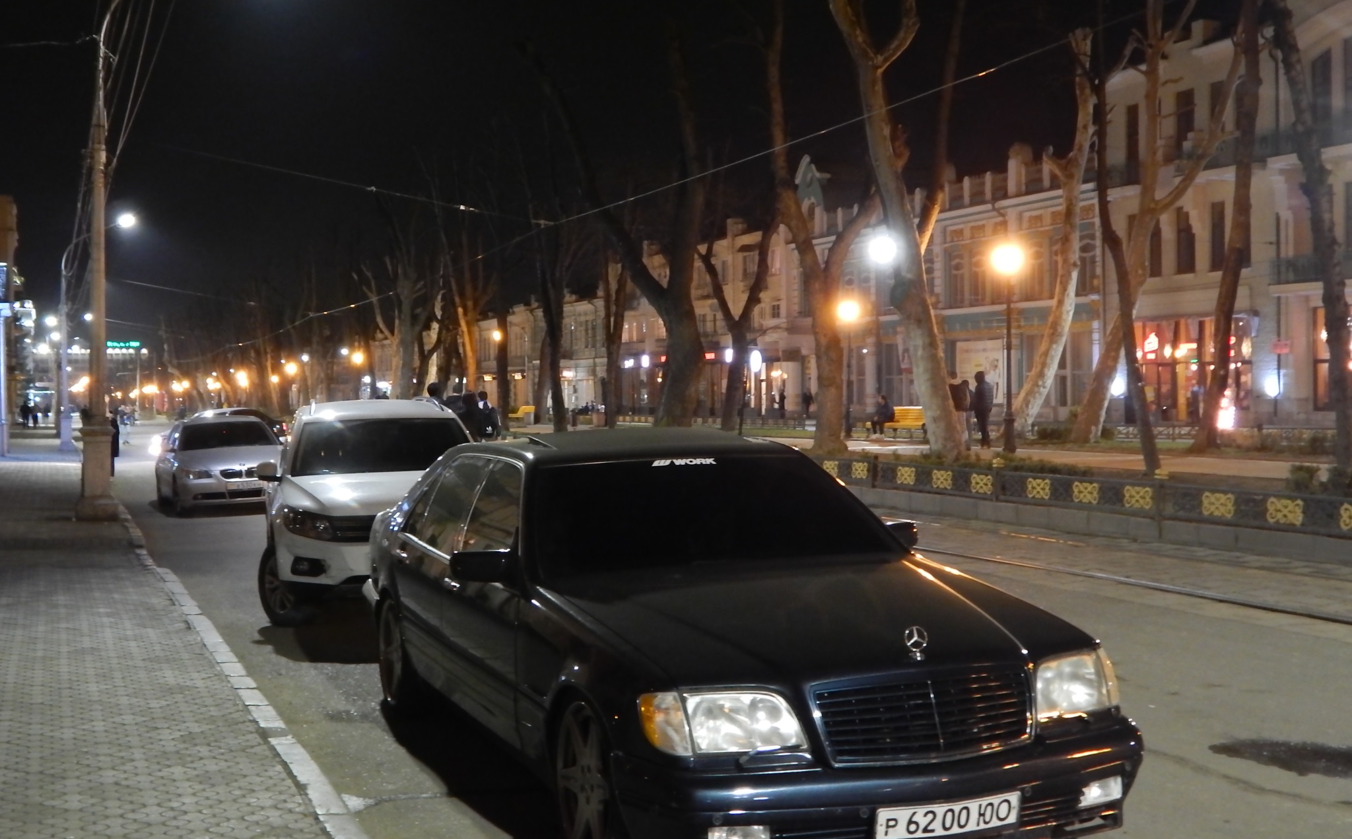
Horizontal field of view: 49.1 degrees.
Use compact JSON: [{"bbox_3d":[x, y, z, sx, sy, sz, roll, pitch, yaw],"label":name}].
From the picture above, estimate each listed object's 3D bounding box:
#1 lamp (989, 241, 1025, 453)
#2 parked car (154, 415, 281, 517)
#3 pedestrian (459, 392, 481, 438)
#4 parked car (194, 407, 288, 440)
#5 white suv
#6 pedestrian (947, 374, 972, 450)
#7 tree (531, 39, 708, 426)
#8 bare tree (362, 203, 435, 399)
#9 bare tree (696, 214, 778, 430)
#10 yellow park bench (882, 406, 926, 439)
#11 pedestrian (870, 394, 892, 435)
[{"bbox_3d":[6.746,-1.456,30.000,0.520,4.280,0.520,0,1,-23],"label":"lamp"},{"bbox_3d":[-7.320,0.650,24.000,1.850,1.470,4.840,-3,2,-23],"label":"parked car"},{"bbox_3d":[-4.096,0.284,29.500,0.500,1.650,0.340,0,1,-23],"label":"pedestrian"},{"bbox_3d":[-13.800,0.400,45.000,1.770,1.460,4.500,0,1,26],"label":"parked car"},{"bbox_3d":[-2.516,0.686,12.581,1.820,1.690,4.430,-1,1,-14],"label":"white suv"},{"bbox_3d":[6.229,-0.197,32.500,0.550,1.680,0.400,0,1,-23],"label":"pedestrian"},{"bbox_3d":[-1.500,-4.850,39.500,4.800,10.900,3.500,0,1,0],"label":"tree"},{"bbox_3d":[-12.750,-4.850,68.000,3.300,10.300,2.900,0,1,0],"label":"bare tree"},{"bbox_3d":[2.240,-3.500,54.000,3.000,7.900,2.500,0,1,0],"label":"bare tree"},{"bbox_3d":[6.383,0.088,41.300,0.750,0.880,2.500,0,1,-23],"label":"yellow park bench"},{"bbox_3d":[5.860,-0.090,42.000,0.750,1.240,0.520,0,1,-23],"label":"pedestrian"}]

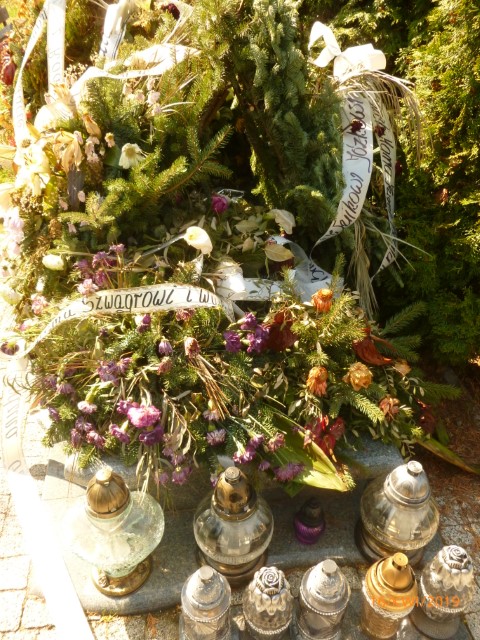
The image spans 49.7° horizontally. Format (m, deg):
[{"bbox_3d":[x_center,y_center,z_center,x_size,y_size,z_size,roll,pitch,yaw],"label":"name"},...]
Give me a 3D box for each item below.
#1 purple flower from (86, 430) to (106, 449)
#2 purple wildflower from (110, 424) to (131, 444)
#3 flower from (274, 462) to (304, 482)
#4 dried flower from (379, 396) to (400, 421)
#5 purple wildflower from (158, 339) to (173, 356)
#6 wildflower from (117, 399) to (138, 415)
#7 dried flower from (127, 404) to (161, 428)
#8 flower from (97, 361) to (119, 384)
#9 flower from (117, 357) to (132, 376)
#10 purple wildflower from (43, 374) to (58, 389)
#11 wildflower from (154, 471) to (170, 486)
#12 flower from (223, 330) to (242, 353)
[{"bbox_3d":[-0.380,0.316,1.370,0.051,0.042,0.043,0,31,0],"label":"purple flower"},{"bbox_3d":[-0.317,0.301,1.360,0.056,0.046,0.047,0,31,0],"label":"purple wildflower"},{"bbox_3d":[0.108,0.333,1.130,0.066,0.042,0.048,0,34,0],"label":"flower"},{"bbox_3d":[0.378,0.224,1.310,0.053,0.056,0.052,8,33,9],"label":"dried flower"},{"bbox_3d":[-0.181,0.067,1.260,0.034,0.042,0.035,0,34,0],"label":"purple wildflower"},{"bbox_3d":[-0.306,0.235,1.407,0.057,0.040,0.043,0,30,0],"label":"wildflower"},{"bbox_3d":[-0.259,0.259,1.391,0.087,0.059,0.061,0,30,0],"label":"dried flower"},{"bbox_3d":[-0.363,0.144,1.420,0.059,0.058,0.054,0,31,0],"label":"flower"},{"bbox_3d":[-0.319,0.126,1.430,0.043,0.044,0.040,0,31,0],"label":"flower"},{"bbox_3d":[-0.454,0.147,1.240,0.038,0.032,0.032,0,34,0],"label":"purple wildflower"},{"bbox_3d":[-0.174,0.355,1.160,0.036,0.034,0.032,0,34,0],"label":"wildflower"},{"bbox_3d":[-0.020,0.057,1.380,0.051,0.054,0.050,2,32,0],"label":"flower"}]

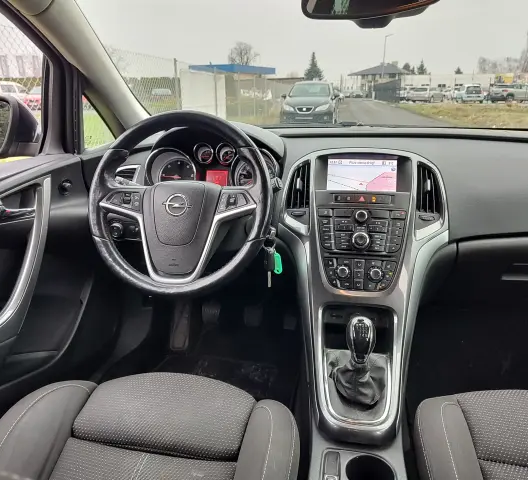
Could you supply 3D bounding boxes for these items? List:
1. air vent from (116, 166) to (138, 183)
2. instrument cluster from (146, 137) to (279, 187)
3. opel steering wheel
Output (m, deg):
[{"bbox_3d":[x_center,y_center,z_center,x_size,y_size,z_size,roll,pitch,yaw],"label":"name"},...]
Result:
[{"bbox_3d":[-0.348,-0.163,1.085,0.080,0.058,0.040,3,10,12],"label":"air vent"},{"bbox_3d":[-0.126,-0.177,1.038,0.335,0.145,0.090,3,2,12],"label":"instrument cluster"},{"bbox_3d":[-0.166,-0.076,0.877,0.375,0.375,0.105,2,-6,7],"label":"opel steering wheel"}]

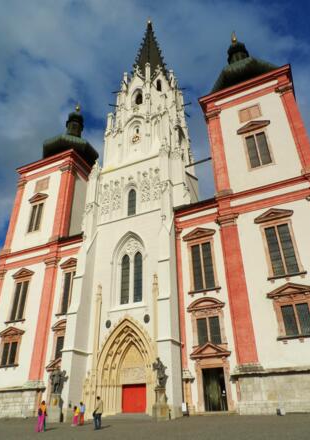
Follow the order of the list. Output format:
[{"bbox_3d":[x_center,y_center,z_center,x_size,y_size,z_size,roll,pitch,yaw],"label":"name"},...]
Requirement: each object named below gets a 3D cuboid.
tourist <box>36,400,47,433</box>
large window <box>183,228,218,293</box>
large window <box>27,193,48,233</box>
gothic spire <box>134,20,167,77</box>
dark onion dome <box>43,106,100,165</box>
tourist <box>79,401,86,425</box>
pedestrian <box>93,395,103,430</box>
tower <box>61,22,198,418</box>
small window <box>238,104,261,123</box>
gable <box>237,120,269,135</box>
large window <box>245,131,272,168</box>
[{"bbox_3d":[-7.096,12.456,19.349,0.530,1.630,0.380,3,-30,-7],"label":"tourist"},{"bbox_3d":[4.896,3.981,32.400,3.850,7.200,0.500,-14,-30,22],"label":"large window"},{"bbox_3d":[-18.819,-1.267,48.087,4.100,7.200,0.500,-14,-30,22],"label":"large window"},{"bbox_3d":[-1.061,-36.262,64.388,7.300,19.500,7.300,-14,-30,22],"label":"gothic spire"},{"bbox_3d":[-19.420,-19.336,72.312,12.600,22.800,12.600,-14,-32,20],"label":"dark onion dome"},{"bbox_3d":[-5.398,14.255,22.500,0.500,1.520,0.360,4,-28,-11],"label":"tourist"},{"bbox_3d":[-3.457,11.920,18.839,0.550,1.740,0.380,11,-32,-21],"label":"pedestrian"},{"bbox_3d":[-1.583,-12.368,50.244,12.600,74.500,14.200,-14,-30,22],"label":"tower"},{"bbox_3d":[11.637,-13.133,37.475,2.500,2.050,0.300,-14,-30,22],"label":"small window"},{"bbox_3d":[11.631,-11.467,36.450,3.850,1.200,0.550,-14,-30,22],"label":"gable"},{"bbox_3d":[14.048,-9.481,41.523,2.800,5.600,0.350,-14,-32,20],"label":"large window"}]

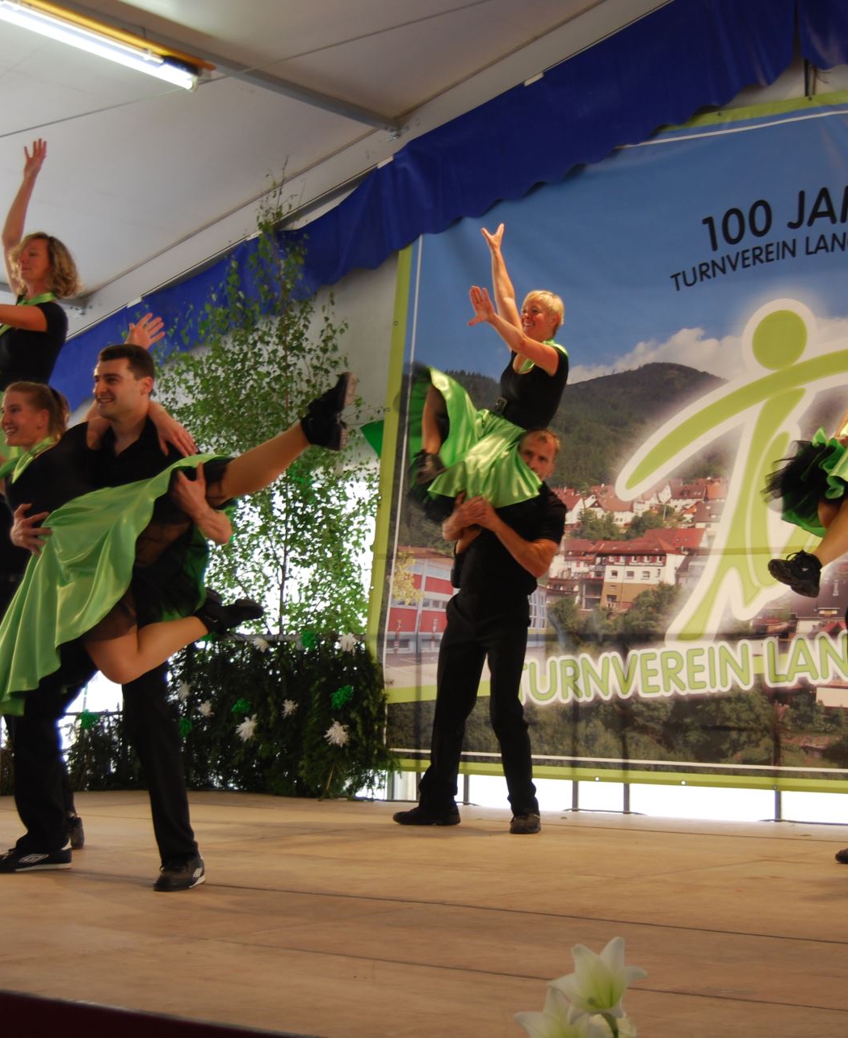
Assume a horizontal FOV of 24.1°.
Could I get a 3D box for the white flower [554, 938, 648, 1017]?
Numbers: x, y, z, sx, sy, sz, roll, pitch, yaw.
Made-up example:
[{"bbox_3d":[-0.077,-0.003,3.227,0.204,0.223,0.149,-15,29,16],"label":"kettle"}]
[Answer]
[{"bbox_3d":[0.258,0.676,2.920,0.140,0.115,0.135,-3,-6,35],"label":"white flower"}]

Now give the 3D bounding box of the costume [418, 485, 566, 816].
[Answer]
[{"bbox_3d":[0.304,0.580,8.800,0.560,1.450,0.520,-3,-6,42],"label":"costume"}]

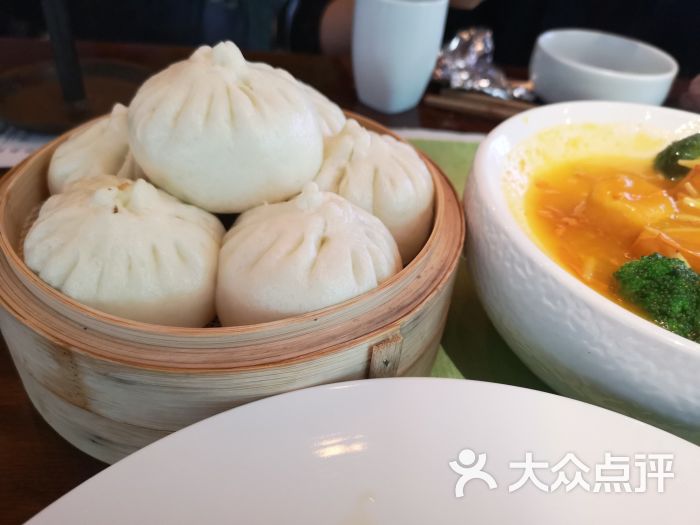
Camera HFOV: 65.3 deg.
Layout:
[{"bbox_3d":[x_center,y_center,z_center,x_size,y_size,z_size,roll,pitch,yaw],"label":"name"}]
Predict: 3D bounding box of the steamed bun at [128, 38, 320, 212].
[{"bbox_3d":[-0.050,-0.054,0.220,0.078,0.066,0.078,5,41,0],"label":"steamed bun"}]

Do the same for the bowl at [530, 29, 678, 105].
[{"bbox_3d":[0.218,-0.157,0.487,0.116,0.059,0.116,3,41,-3],"label":"bowl"}]

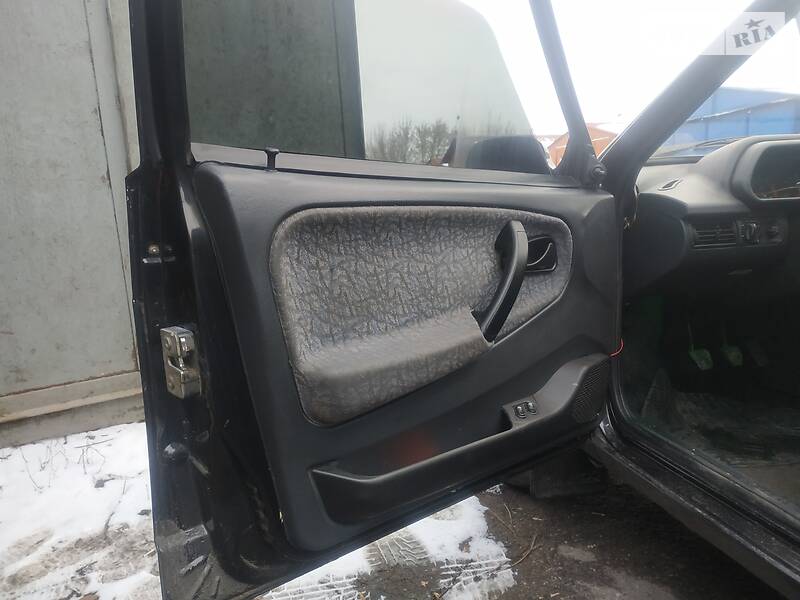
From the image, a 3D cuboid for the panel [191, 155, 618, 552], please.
[{"bbox_3d":[0.142,0.054,0.925,0.850,0.577,0.110,-10,12,-33],"label":"panel"}]

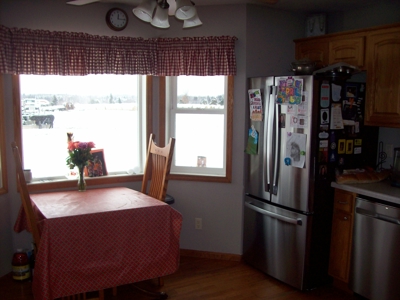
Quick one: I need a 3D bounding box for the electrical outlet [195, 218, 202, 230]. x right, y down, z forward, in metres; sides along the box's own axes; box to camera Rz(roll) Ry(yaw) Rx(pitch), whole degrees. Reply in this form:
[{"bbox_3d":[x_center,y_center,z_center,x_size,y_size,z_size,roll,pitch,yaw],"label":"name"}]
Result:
[{"bbox_3d":[-0.014,0.728,4.119,0.070,0.115,0.010,2,8,13],"label":"electrical outlet"}]

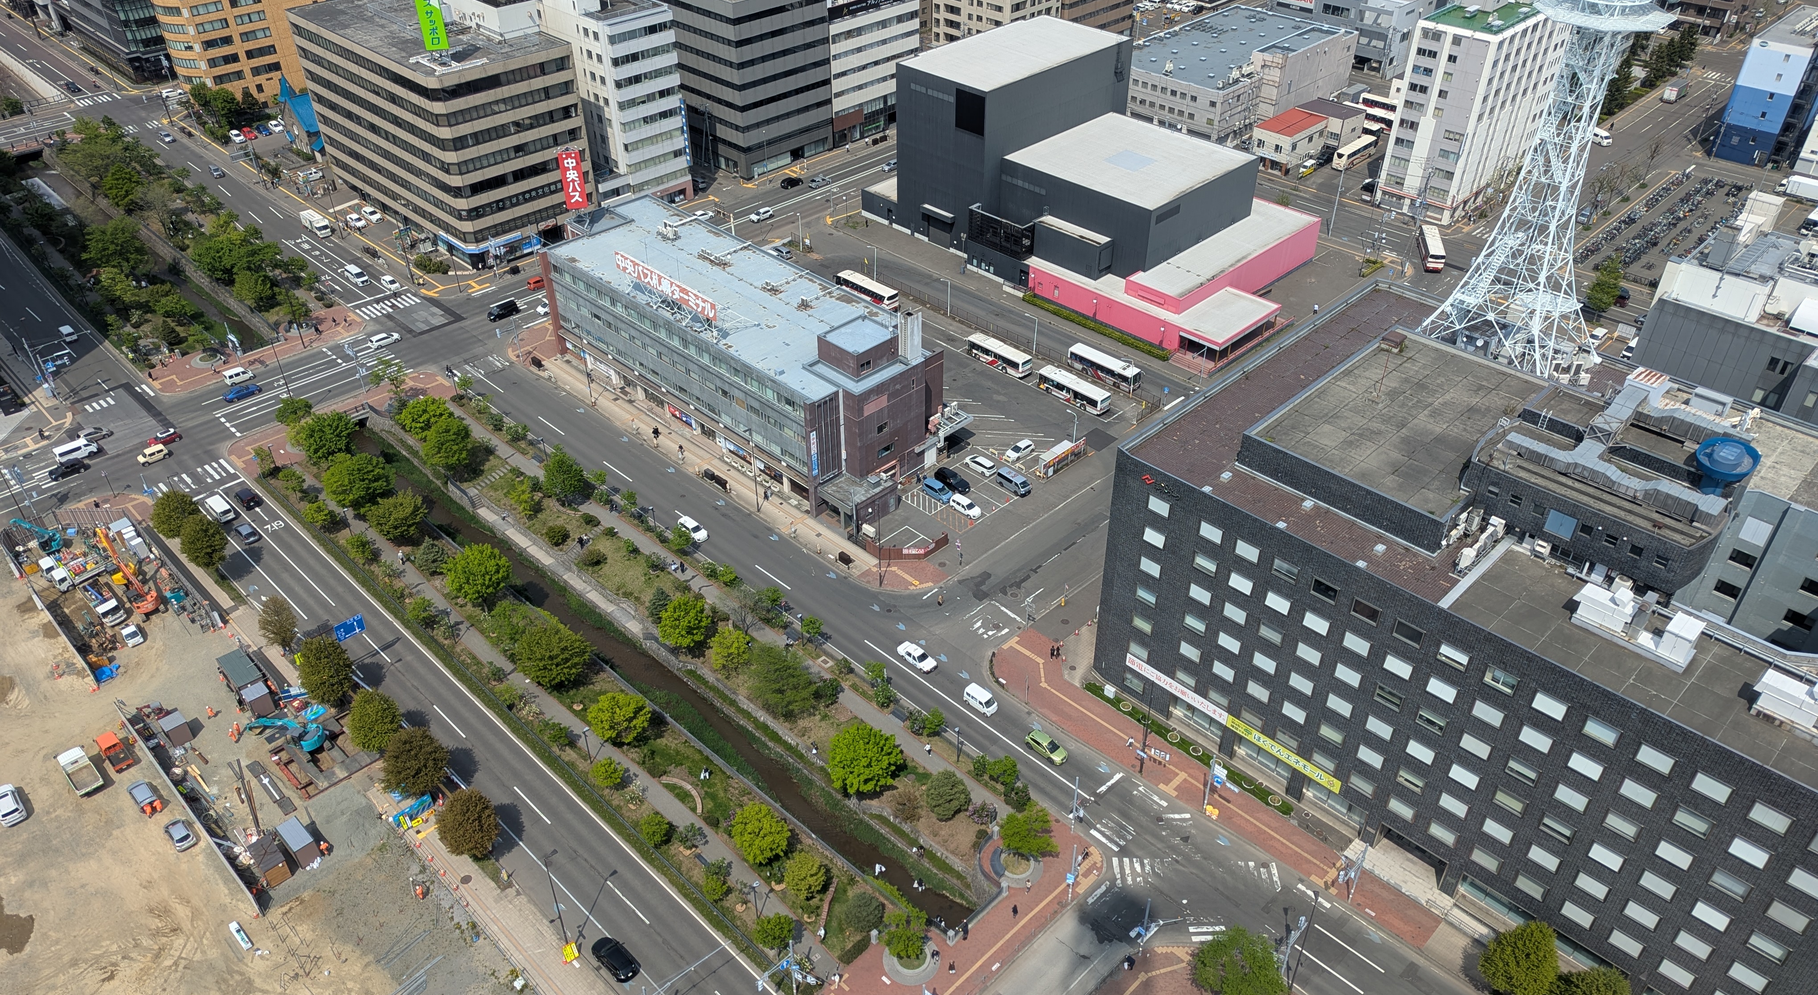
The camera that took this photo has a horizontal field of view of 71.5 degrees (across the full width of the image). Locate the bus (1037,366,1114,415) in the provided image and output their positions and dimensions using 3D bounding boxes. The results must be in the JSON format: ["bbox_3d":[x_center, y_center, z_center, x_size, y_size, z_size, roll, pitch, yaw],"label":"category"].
[{"bbox_3d":[22.430,-14.400,170.880,2.480,3.000,10.600,-30,45,-34],"label":"bus"}]

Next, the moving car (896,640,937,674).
[{"bbox_3d":[0.840,16.450,130.050,1.710,1.500,4.550,-30,45,-34],"label":"moving car"}]

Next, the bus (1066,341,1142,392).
[{"bbox_3d":[27.220,-17.960,175.670,2.480,3.050,10.840,-30,45,-34],"label":"bus"}]

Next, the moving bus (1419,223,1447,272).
[{"bbox_3d":[84.910,-40.400,205.230,2.500,3.400,11.600,7,37,9],"label":"moving bus"}]

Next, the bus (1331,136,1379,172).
[{"bbox_3d":[84.770,-65.250,239.700,2.490,3.400,11.900,28,45,33],"label":"bus"}]

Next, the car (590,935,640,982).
[{"bbox_3d":[-23.784,36.995,101.794,1.800,1.600,4.500,-31,46,-34],"label":"car"}]

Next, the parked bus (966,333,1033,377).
[{"bbox_3d":[12.880,-20.110,178.790,2.480,3.000,10.400,-30,45,-34],"label":"parked bus"}]

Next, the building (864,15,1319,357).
[{"bbox_3d":[30.912,-52.329,199.049,41.000,28.300,74.700,-31,46,-34],"label":"building"}]

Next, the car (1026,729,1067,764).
[{"bbox_3d":[12.984,23.424,119.704,1.680,1.500,4.000,-31,46,-34],"label":"car"}]

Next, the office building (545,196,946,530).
[{"bbox_3d":[-22.870,-21.500,166.420,64.200,19.500,22.000,30,46,34],"label":"office building"}]

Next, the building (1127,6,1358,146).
[{"bbox_3d":[67.260,-89.770,264.420,31.200,11.800,52.000,30,46,34],"label":"building"}]

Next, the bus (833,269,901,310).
[{"bbox_3d":[-6.227,-31.099,191.967,2.500,3.200,10.800,-31,46,-34],"label":"bus"}]

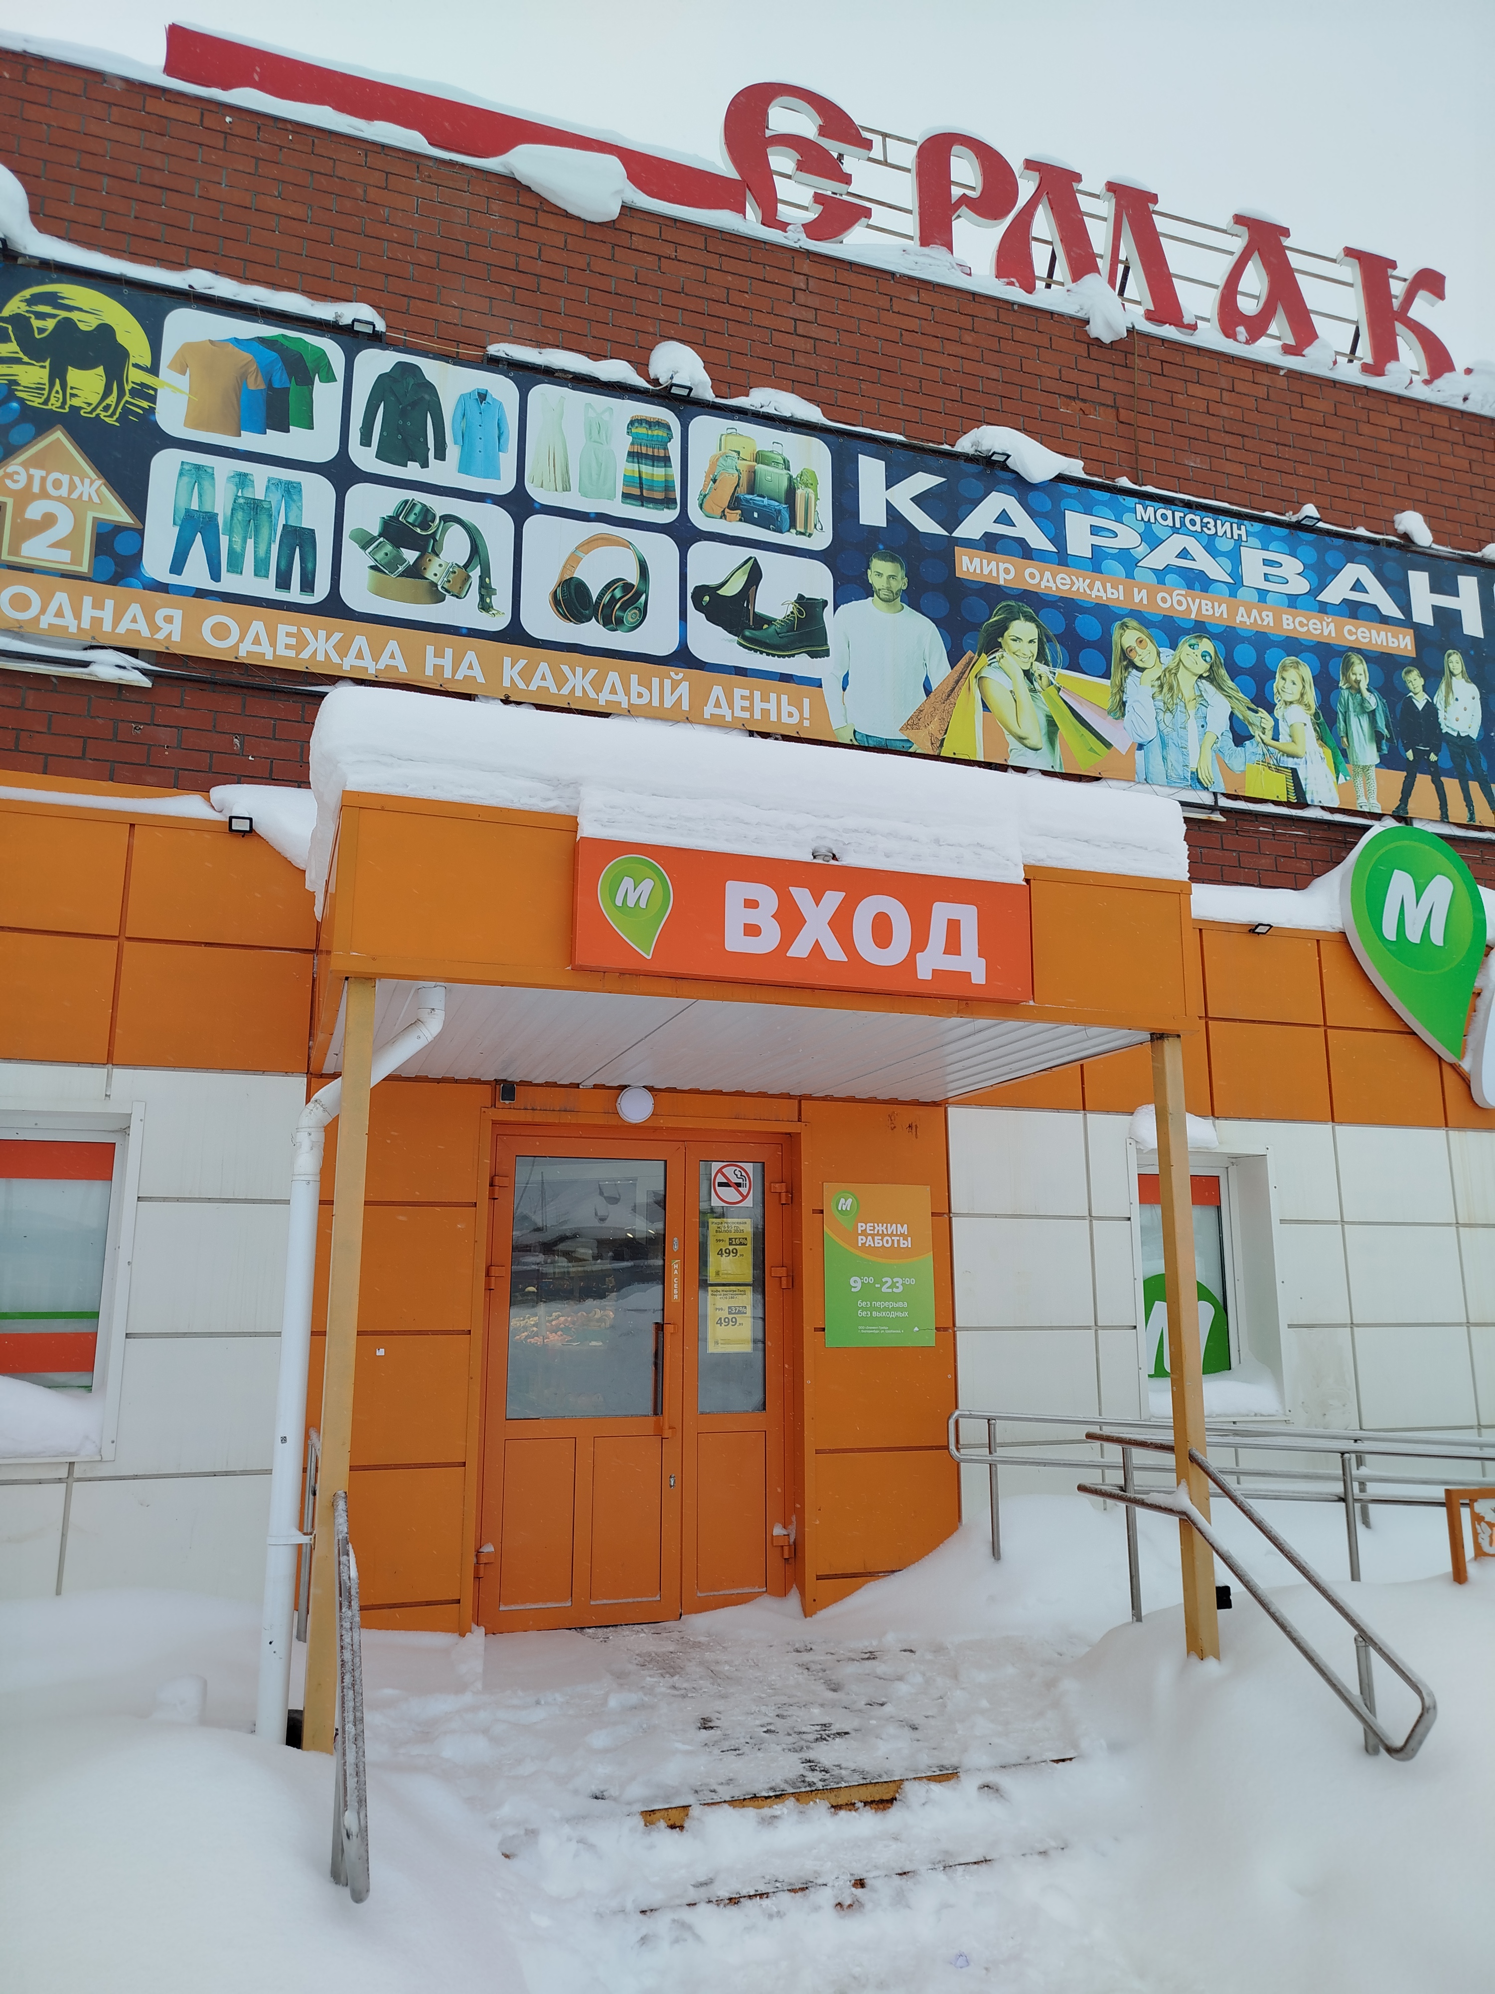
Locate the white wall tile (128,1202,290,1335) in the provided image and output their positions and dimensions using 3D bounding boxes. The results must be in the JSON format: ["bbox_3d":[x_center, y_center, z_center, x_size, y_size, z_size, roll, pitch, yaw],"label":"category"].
[{"bbox_3d":[-2.173,1.104,5.641,0.610,0.514,0.040,4,-13,-18],"label":"white wall tile"}]

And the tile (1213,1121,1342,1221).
[{"bbox_3d":[2.826,0.930,7.374,0.768,0.524,0.035,4,-13,-18],"label":"tile"}]

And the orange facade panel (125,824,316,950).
[{"bbox_3d":[-2.242,-0.461,5.948,0.761,0.491,0.040,4,-13,-18],"label":"orange facade panel"}]

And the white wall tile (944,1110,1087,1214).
[{"bbox_3d":[1.352,0.828,6.898,0.740,0.518,0.040,4,-13,-18],"label":"white wall tile"}]

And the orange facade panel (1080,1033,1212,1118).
[{"bbox_3d":[2.085,0.355,7.247,0.763,0.515,0.040,4,-13,-18],"label":"orange facade panel"}]

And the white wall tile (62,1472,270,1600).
[{"bbox_3d":[-2.232,2.135,5.353,0.745,0.518,0.035,4,-13,-18],"label":"white wall tile"}]

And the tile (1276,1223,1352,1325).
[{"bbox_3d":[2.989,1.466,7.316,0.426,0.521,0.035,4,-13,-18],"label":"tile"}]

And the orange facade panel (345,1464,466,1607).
[{"bbox_3d":[-1.528,2.197,5.625,0.733,0.521,0.030,4,-13,-18],"label":"orange facade panel"}]

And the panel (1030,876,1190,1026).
[{"bbox_3d":[1.291,-0.175,4.988,0.667,0.462,0.040,4,-13,-18],"label":"panel"}]

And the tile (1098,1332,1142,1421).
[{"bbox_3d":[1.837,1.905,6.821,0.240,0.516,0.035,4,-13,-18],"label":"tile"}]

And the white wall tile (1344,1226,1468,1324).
[{"bbox_3d":[3.570,1.508,7.510,0.773,0.521,0.035,4,-13,-18],"label":"white wall tile"}]

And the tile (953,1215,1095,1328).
[{"bbox_3d":[1.350,1.349,6.770,0.760,0.521,0.035,4,-13,-18],"label":"tile"}]

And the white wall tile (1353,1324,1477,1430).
[{"bbox_3d":[3.555,2.031,7.393,0.761,0.516,0.040,4,-13,-18],"label":"white wall tile"}]

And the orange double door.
[{"bbox_3d":[-0.484,1.680,6.238,1.462,2.145,0.100,4,-13,-18],"label":"orange double door"}]

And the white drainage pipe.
[{"bbox_3d":[-1.152,1.036,4.068,0.420,2.159,0.119,4,-13,-18],"label":"white drainage pipe"}]

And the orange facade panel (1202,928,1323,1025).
[{"bbox_3d":[2.827,-0.095,7.593,0.768,0.476,0.035,4,-13,-18],"label":"orange facade panel"}]

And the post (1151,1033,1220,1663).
[{"bbox_3d":[1.538,1.229,4.862,0.080,2.199,0.080,4,-13,-18],"label":"post"}]

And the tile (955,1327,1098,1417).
[{"bbox_3d":[1.350,1.870,6.659,0.760,0.516,0.035,4,-13,-18],"label":"tile"}]

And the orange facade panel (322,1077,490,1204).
[{"bbox_3d":[-1.504,0.627,5.970,0.779,0.518,0.040,4,-13,-18],"label":"orange facade panel"}]

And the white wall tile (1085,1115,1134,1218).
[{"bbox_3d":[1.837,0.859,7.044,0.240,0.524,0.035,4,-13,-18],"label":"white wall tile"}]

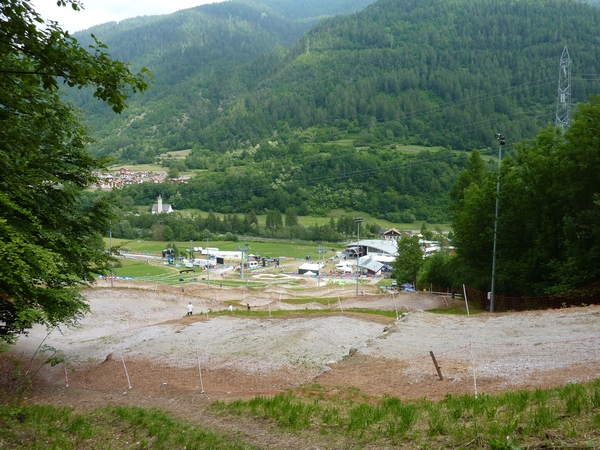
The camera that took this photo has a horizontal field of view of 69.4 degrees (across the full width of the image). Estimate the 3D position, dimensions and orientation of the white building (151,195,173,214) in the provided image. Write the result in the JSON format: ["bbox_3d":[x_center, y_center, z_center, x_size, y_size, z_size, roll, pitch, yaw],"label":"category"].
[{"bbox_3d":[-180.000,-27.000,570.000,26.000,26.500,15.000,2,5,20],"label":"white building"}]

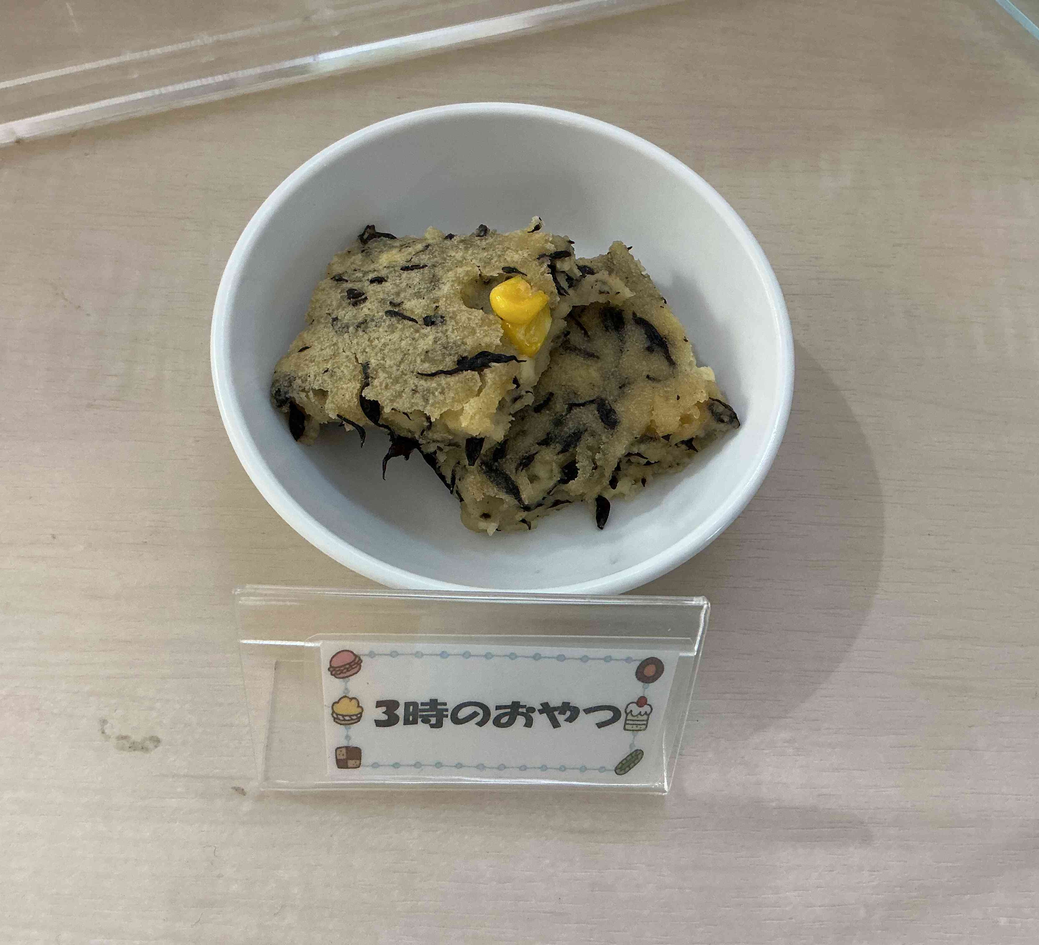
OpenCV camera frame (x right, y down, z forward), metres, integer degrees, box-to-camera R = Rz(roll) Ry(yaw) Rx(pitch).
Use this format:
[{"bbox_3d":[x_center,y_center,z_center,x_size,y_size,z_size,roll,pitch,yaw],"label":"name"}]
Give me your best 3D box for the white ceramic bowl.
[{"bbox_3d":[-0.004,-0.021,0.231,0.117,0.040,0.117,0,67,-4],"label":"white ceramic bowl"}]

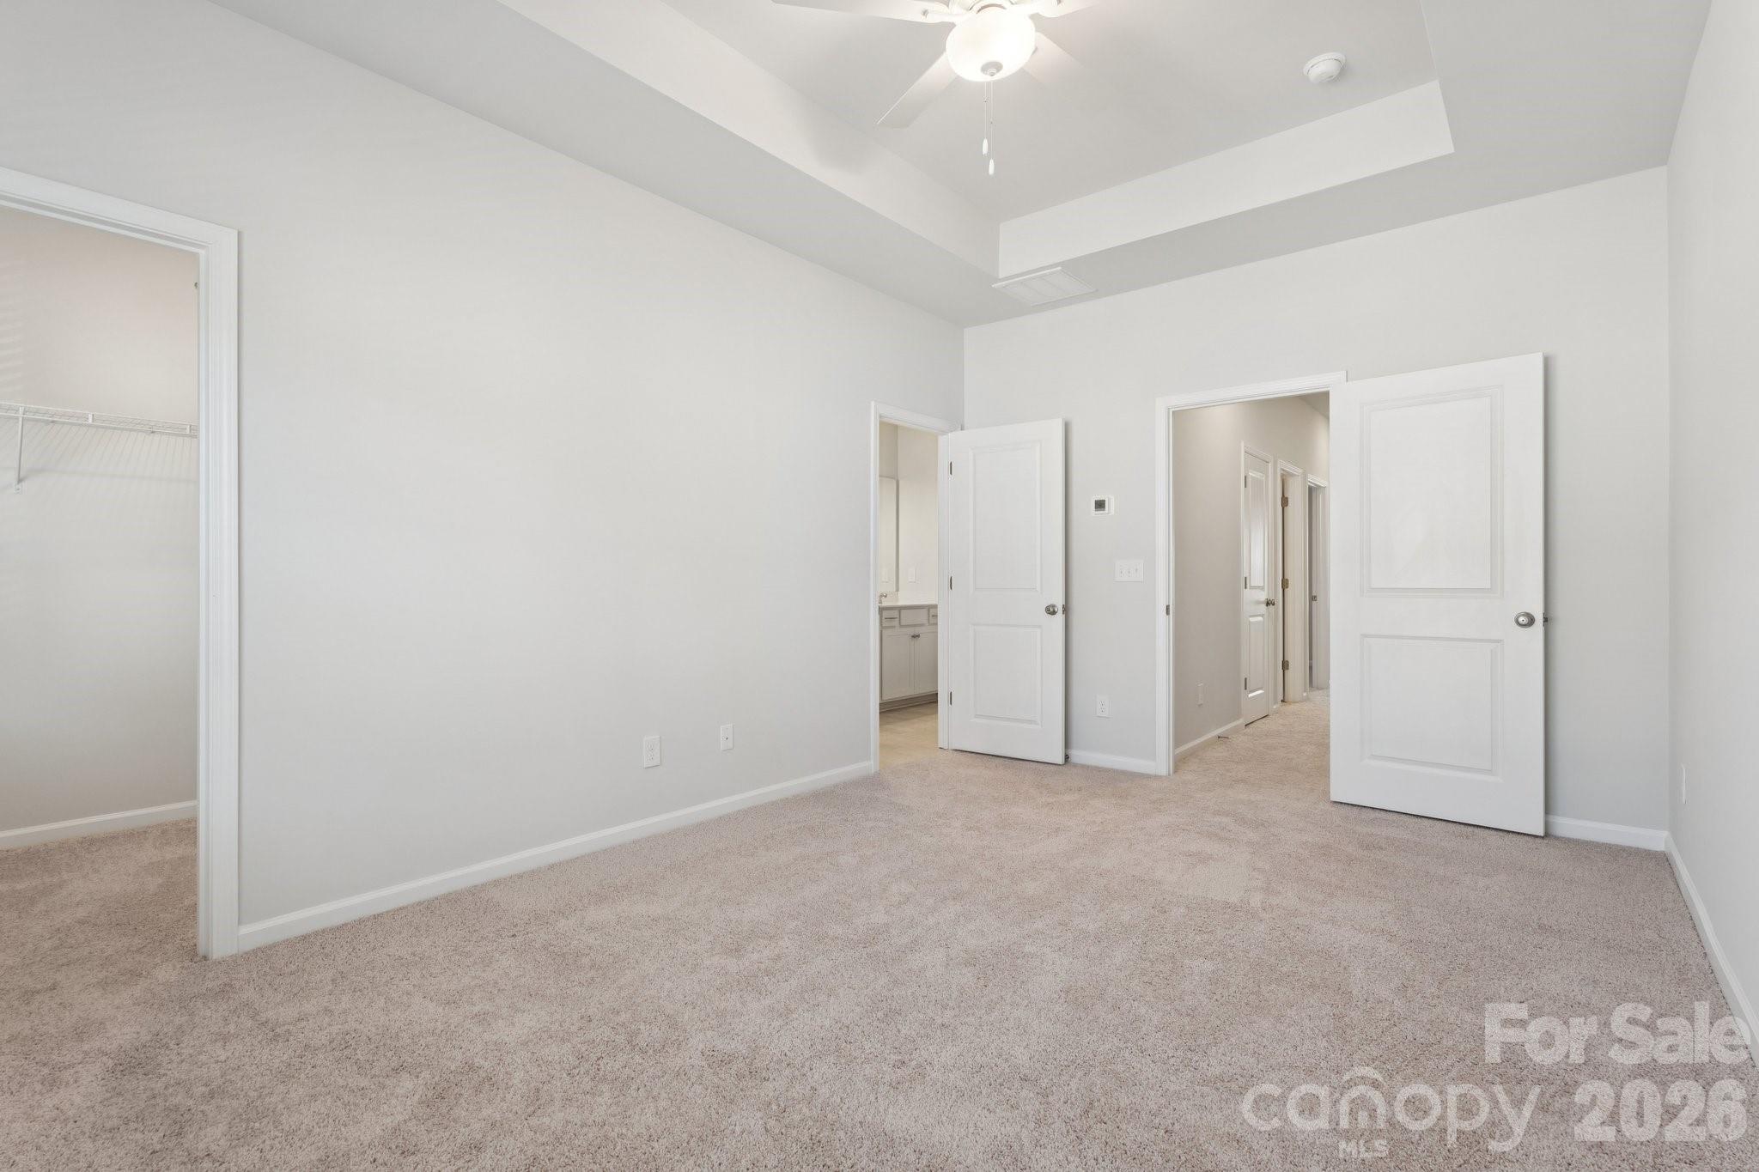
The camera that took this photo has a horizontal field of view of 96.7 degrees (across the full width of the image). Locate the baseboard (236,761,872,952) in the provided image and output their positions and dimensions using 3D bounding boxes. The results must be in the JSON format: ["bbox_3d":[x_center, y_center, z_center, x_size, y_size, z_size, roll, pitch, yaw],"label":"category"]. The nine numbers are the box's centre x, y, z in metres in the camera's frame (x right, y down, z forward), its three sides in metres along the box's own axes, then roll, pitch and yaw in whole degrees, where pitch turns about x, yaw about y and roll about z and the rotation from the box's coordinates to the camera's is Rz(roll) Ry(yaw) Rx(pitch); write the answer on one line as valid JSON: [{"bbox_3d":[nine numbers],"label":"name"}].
[{"bbox_3d":[-0.955,1.027,3.362,0.017,0.082,2.835,0,0,40],"label":"baseboard"}]

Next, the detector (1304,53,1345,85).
[{"bbox_3d":[1.685,-1.951,2.957,0.138,0.050,0.138,0,0,40],"label":"detector"}]

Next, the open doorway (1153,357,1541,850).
[{"bbox_3d":[2.175,0.004,3.837,1.670,2.110,0.200,0,0,40],"label":"open doorway"}]

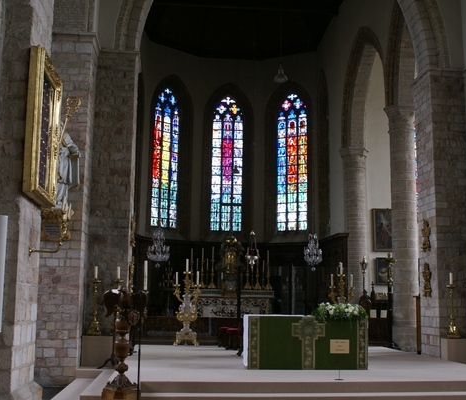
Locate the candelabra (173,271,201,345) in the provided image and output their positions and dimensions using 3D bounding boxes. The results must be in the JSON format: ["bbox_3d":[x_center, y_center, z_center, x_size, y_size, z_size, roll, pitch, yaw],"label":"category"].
[{"bbox_3d":[-1.266,2.992,18.088,0.775,2.012,0.600,1,-8,-6],"label":"candelabra"}]

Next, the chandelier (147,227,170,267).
[{"bbox_3d":[-2.385,1.488,20.804,0.701,1.255,0.701,1,-8,-6],"label":"chandelier"}]

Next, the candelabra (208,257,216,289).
[{"bbox_3d":[-0.703,2.458,21.976,0.280,1.076,0.280,1,-8,-6],"label":"candelabra"}]

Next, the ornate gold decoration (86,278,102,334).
[{"bbox_3d":[-2.940,2.245,13.697,0.310,1.165,0.310,1,-8,-6],"label":"ornate gold decoration"}]

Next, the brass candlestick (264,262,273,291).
[{"bbox_3d":[1.382,2.931,24.734,0.280,1.059,0.270,2,-9,-6],"label":"brass candlestick"}]

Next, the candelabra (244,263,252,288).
[{"bbox_3d":[0.565,2.892,24.650,0.280,1.036,0.270,2,-9,-6],"label":"candelabra"}]

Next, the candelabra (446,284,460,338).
[{"bbox_3d":[4.630,2.352,13.709,0.300,1.123,0.300,1,-8,-6],"label":"candelabra"}]

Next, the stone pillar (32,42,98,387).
[{"bbox_3d":[-3.548,0.122,13.703,1.000,7.273,0.800,1,-8,-6],"label":"stone pillar"}]

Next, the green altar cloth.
[{"bbox_3d":[1.349,2.690,12.302,2.240,0.950,0.750,2,-9,-6],"label":"green altar cloth"}]

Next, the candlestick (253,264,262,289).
[{"bbox_3d":[0.946,2.934,24.686,0.270,1.000,0.270,2,-9,-6],"label":"candlestick"}]

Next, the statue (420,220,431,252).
[{"bbox_3d":[4.446,0.829,14.972,0.140,0.763,0.270,2,-9,-6],"label":"statue"}]

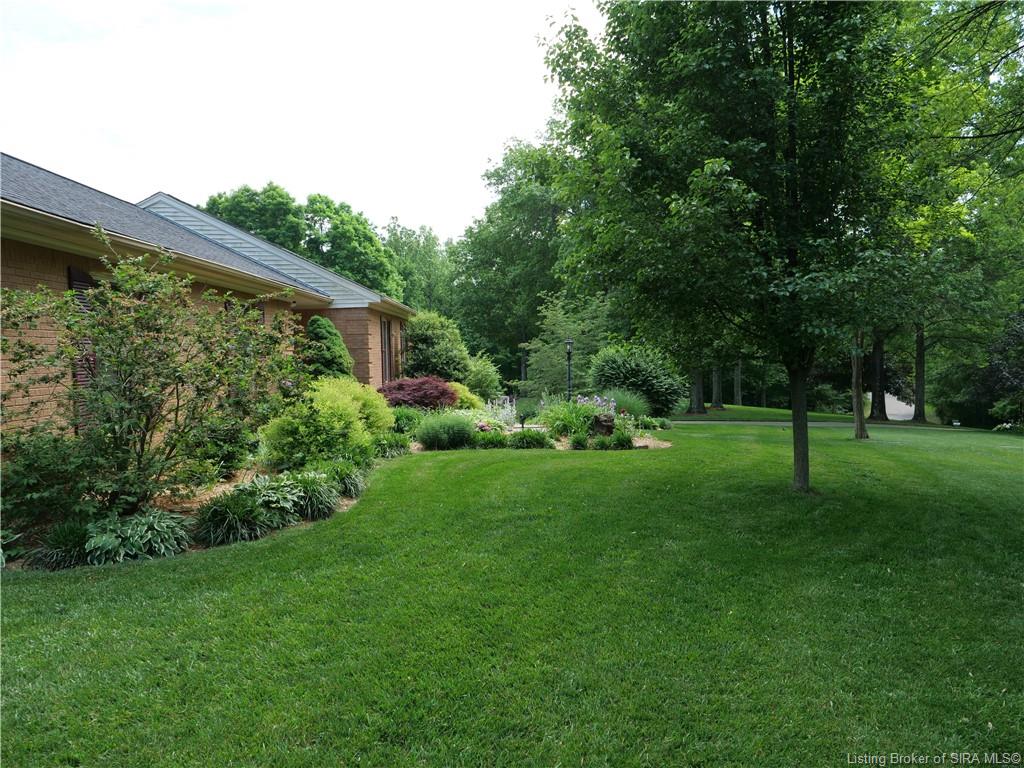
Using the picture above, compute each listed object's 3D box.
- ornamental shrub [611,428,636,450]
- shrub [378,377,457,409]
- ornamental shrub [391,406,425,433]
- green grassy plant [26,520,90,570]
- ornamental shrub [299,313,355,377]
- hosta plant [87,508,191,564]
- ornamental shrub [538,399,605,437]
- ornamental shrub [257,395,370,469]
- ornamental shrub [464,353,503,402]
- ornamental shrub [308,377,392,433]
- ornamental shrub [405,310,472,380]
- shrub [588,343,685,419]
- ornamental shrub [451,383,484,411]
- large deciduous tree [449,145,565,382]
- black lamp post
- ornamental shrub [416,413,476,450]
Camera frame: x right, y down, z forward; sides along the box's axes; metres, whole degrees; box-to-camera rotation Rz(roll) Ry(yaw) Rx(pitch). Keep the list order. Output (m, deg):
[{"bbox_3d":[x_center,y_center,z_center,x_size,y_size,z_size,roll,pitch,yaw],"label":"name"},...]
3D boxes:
[{"bbox_3d":[1.794,0.889,11.410,0.410,0.348,0.380,-1,3,0],"label":"ornamental shrub"},{"bbox_3d":[-1.996,0.406,15.000,1.650,1.000,1.500,0,3,0],"label":"shrub"},{"bbox_3d":[-1.887,0.723,12.700,0.650,0.570,0.620,0,3,0],"label":"ornamental shrub"},{"bbox_3d":[-3.442,1.177,5.400,0.500,0.310,0.480,0,3,0],"label":"green grassy plant"},{"bbox_3d":[-3.374,-0.172,12.904,1.300,2.175,1.250,-1,3,0],"label":"ornamental shrub"},{"bbox_3d":[-2.938,1.152,5.569,0.800,0.360,0.660,-2,4,-26],"label":"hosta plant"},{"bbox_3d":[1.148,0.613,13.700,1.250,0.700,1.050,0,3,0],"label":"ornamental shrub"},{"bbox_3d":[-2.834,0.686,10.244,1.480,1.013,1.300,-1,3,0],"label":"ornamental shrub"},{"bbox_3d":[-0.735,0.009,18.300,1.050,1.500,1.050,0,3,0],"label":"ornamental shrub"},{"bbox_3d":[-2.419,0.521,10.700,1.300,1.150,1.250,0,3,0],"label":"ornamental shrub"},{"bbox_3d":[-2.025,-0.611,19.300,1.900,2.650,1.900,0,3,0],"label":"ornamental shrub"},{"bbox_3d":[3.134,-0.068,17.822,2.400,1.844,2.200,-1,3,0],"label":"shrub"},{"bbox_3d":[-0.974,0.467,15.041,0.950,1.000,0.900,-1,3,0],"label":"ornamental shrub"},{"bbox_3d":[0.629,-6.747,41.716,8.600,14.886,8.000,-1,3,0],"label":"large deciduous tree"},{"bbox_3d":[1.417,-0.168,17.200,0.220,1.950,0.220,0,3,0],"label":"black lamp post"},{"bbox_3d":[-1.082,0.786,11.803,0.970,0.626,0.900,-1,3,0],"label":"ornamental shrub"}]

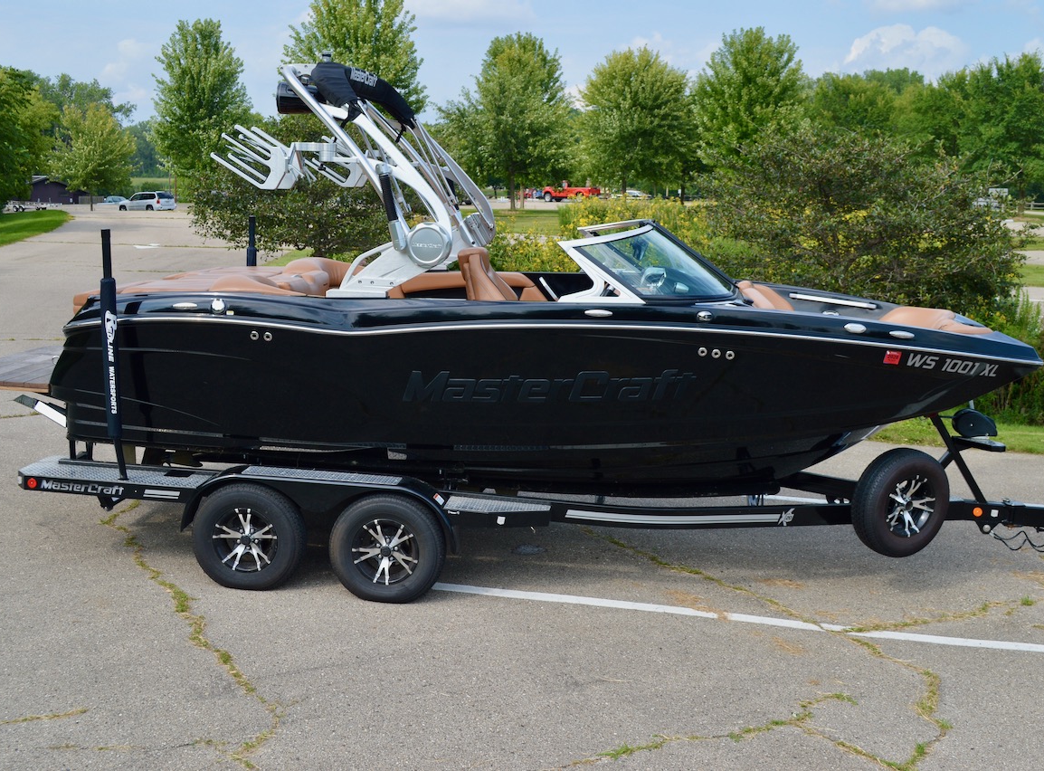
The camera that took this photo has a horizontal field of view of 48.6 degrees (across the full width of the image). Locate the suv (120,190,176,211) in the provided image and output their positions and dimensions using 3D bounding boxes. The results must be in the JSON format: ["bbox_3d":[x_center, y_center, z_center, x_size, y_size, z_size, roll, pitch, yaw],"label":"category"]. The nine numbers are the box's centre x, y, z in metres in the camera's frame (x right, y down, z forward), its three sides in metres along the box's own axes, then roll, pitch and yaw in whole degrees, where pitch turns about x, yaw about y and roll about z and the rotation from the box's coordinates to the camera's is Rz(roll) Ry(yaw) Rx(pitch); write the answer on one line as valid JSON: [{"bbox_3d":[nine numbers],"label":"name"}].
[{"bbox_3d":[-30.954,-15.149,96.000,4.900,1.800,1.900,6,11,26],"label":"suv"}]

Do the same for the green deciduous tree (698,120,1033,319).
[{"bbox_3d":[6.378,-2.988,21.505,6.134,3.798,5.546,4,10,16],"label":"green deciduous tree"}]

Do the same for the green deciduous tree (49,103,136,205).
[{"bbox_3d":[-33.452,-17.696,90.006,6.894,8.216,6.894,-3,11,-20],"label":"green deciduous tree"}]

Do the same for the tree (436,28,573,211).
[{"bbox_3d":[-1.109,-18.411,81.014,9.371,12.054,9.371,1,10,-1],"label":"tree"}]

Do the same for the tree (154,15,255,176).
[{"bbox_3d":[-21.982,-18.575,80.016,7.254,13.054,7.254,-2,10,-15],"label":"tree"}]

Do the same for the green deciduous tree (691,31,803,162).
[{"bbox_3d":[16.447,-19.352,84.015,8.667,12.750,8.667,3,10,10],"label":"green deciduous tree"}]

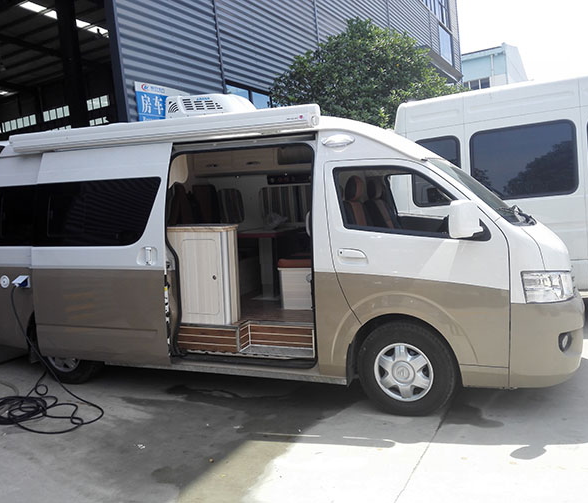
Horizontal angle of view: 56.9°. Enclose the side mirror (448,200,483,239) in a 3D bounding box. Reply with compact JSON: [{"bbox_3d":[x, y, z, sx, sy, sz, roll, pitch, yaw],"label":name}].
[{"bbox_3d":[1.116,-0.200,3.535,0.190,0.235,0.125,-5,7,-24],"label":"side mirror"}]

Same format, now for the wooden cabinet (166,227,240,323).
[{"bbox_3d":[-0.780,0.180,4.660,0.660,0.820,0.300,0,6,21],"label":"wooden cabinet"}]

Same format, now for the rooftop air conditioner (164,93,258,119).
[{"bbox_3d":[-0.616,-1.337,5.142,0.950,0.210,0.760,0,6,21],"label":"rooftop air conditioner"}]

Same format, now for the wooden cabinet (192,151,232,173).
[{"bbox_3d":[-0.819,-1.023,5.963,0.470,0.300,0.310,0,6,21],"label":"wooden cabinet"}]

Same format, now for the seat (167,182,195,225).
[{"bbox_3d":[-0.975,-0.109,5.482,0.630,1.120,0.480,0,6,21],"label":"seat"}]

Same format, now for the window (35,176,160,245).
[{"bbox_3d":[-1.671,-0.321,4.627,1.300,0.560,0.050,0,-2,21],"label":"window"}]

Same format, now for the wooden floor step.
[{"bbox_3d":[-0.394,0.706,4.518,1.240,0.235,0.250,0,6,21],"label":"wooden floor step"}]

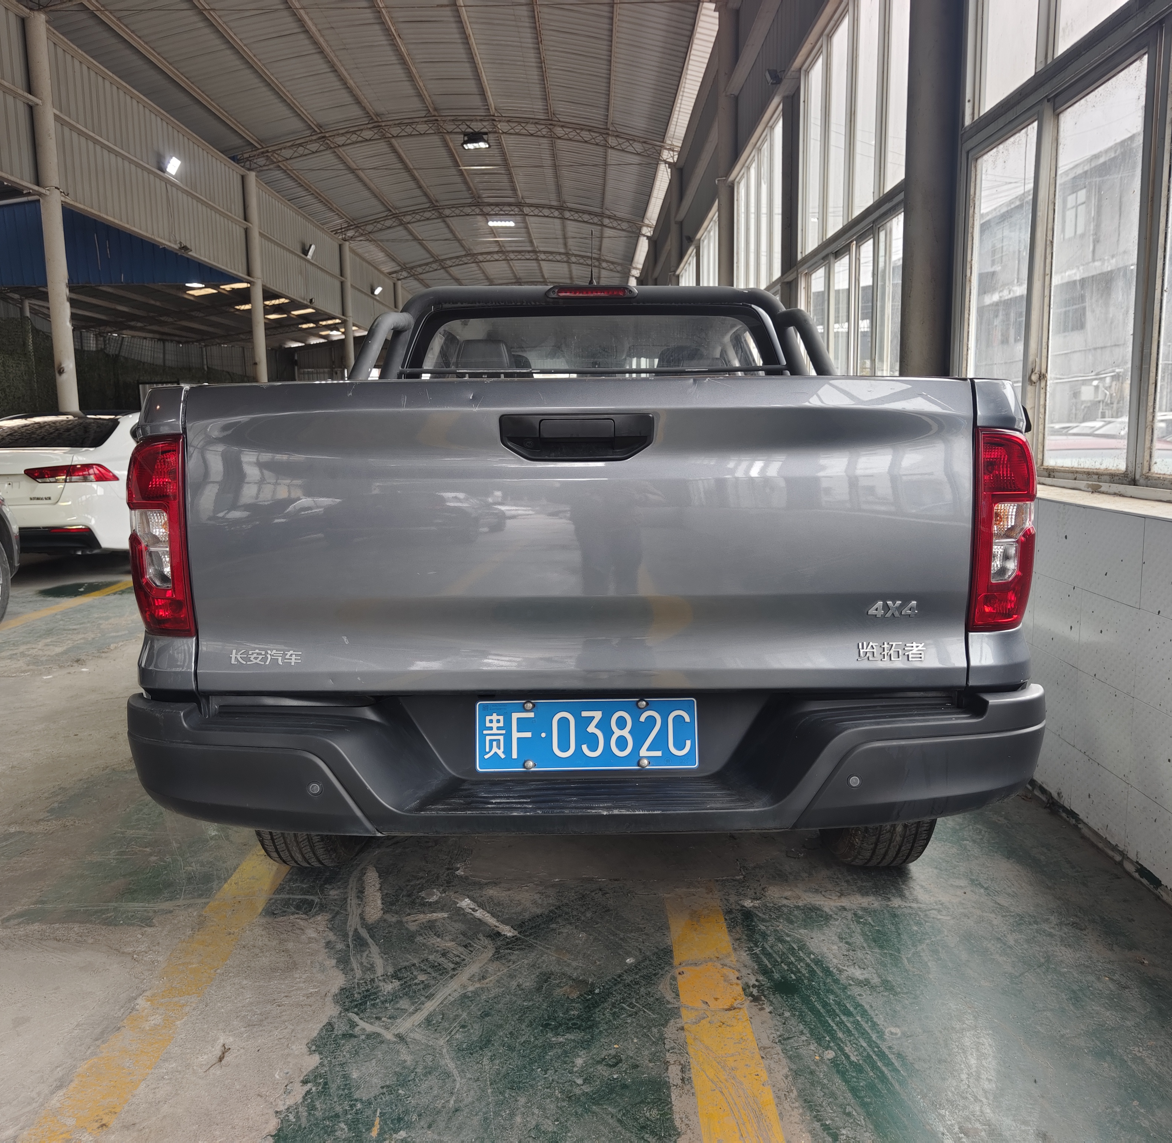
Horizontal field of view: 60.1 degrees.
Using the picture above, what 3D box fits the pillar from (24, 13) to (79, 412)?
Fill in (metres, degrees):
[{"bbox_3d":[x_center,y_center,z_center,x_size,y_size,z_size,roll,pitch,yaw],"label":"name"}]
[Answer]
[{"bbox_3d":[-6.402,-3.477,12.291,0.225,6.060,0.225,-1,8,0],"label":"pillar"}]

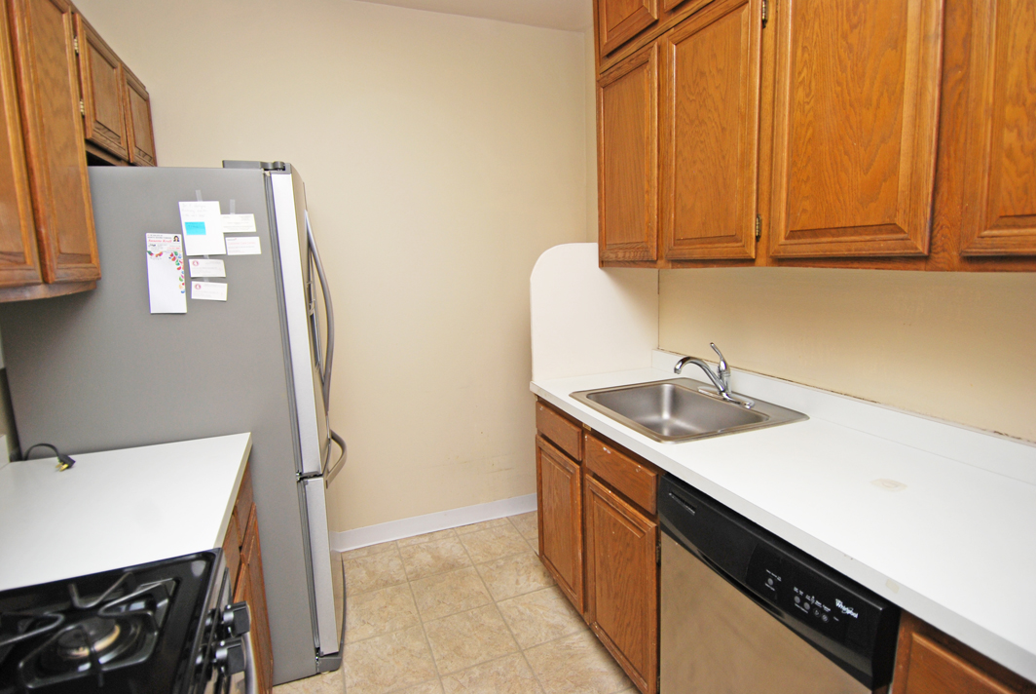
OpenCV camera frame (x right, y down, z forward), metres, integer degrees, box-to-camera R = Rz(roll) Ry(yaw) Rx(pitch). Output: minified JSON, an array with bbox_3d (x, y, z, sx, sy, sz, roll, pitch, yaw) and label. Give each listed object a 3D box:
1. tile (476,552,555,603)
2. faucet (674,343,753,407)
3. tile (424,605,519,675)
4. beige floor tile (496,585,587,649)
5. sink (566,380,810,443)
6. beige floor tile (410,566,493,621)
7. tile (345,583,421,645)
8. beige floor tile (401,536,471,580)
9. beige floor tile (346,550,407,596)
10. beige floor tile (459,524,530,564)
[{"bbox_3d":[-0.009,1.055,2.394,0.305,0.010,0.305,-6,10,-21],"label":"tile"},{"bbox_3d":[0.671,0.086,1.825,0.265,0.200,0.265,-6,10,-21],"label":"faucet"},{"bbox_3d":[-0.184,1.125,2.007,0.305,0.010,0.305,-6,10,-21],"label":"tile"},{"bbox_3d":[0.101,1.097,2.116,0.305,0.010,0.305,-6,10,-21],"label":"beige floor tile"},{"bbox_3d":[0.552,0.276,1.802,0.555,0.165,0.640,-6,10,-21],"label":"sink"},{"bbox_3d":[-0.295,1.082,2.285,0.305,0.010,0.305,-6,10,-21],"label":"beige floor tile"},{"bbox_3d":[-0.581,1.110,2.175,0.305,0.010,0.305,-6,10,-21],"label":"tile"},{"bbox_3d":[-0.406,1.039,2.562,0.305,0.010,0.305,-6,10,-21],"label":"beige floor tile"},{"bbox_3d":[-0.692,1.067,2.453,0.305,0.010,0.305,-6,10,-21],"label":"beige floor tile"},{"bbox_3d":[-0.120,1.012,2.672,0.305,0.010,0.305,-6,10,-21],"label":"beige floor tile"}]

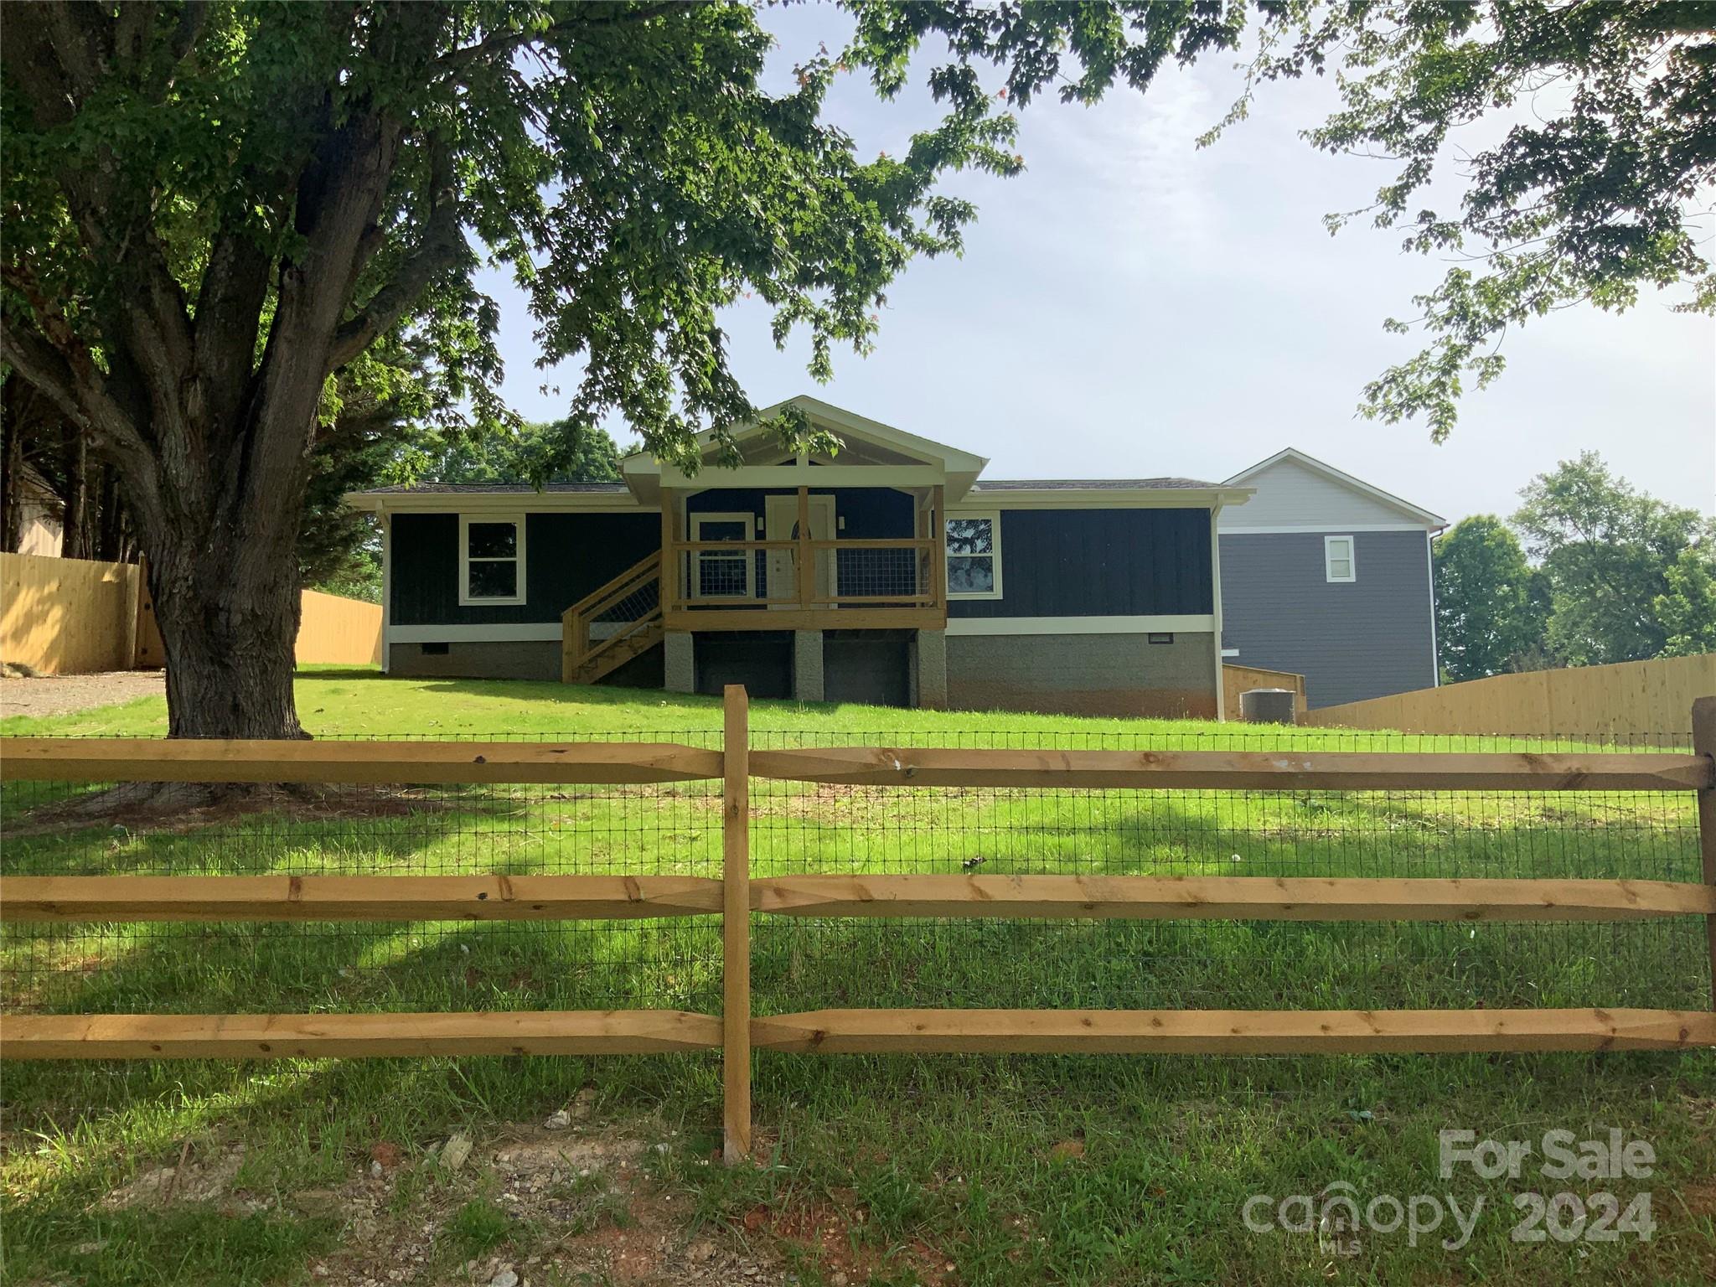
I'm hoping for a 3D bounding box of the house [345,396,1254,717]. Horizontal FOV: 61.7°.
[{"bbox_3d":[-0.977,-0.878,27.470,15.332,5.045,11.200,-1,-5,-3],"label":"house"}]

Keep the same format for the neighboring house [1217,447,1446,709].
[{"bbox_3d":[12.305,-0.896,45.846,8.969,8.415,10.500,-1,-5,-1],"label":"neighboring house"}]

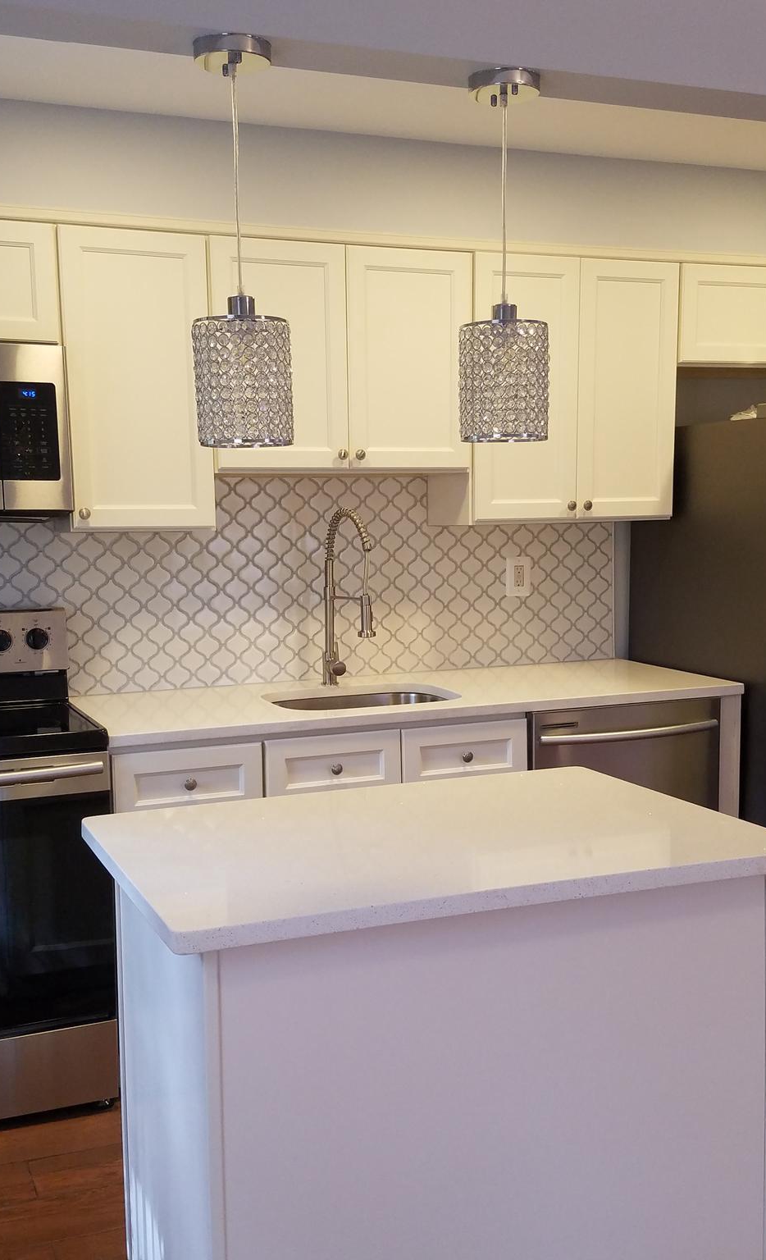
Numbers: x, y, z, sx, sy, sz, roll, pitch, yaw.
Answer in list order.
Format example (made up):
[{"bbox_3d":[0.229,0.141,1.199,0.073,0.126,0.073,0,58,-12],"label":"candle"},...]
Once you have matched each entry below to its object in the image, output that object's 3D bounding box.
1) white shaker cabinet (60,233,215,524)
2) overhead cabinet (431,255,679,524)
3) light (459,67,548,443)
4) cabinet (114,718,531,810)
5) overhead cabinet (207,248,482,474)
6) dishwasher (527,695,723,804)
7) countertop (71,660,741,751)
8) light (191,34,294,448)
[{"bbox_3d":[-0.684,-0.651,3.385,0.381,0.761,0.322,-3,6,-22],"label":"white shaker cabinet"},{"bbox_3d":[0.515,-0.716,3.864,0.694,0.761,0.322,-3,6,-22],"label":"overhead cabinet"},{"bbox_3d":[0.207,-0.625,2.157,0.154,0.606,0.154,-1,6,0],"label":"light"},{"bbox_3d":[-0.233,0.664,3.551,1.128,0.885,0.619,-3,6,-21],"label":"cabinet"},{"bbox_3d":[-0.156,-0.757,3.600,0.758,0.616,0.330,-3,6,-21],"label":"overhead cabinet"},{"bbox_3d":[0.599,0.620,3.835,0.610,0.866,0.620,-3,6,-22],"label":"dishwasher"},{"bbox_3d":[0.083,0.190,3.610,1.830,0.031,0.632,-3,6,-22],"label":"countertop"},{"bbox_3d":[-0.222,-0.597,1.968,0.154,0.608,0.154,-3,6,-21],"label":"light"}]

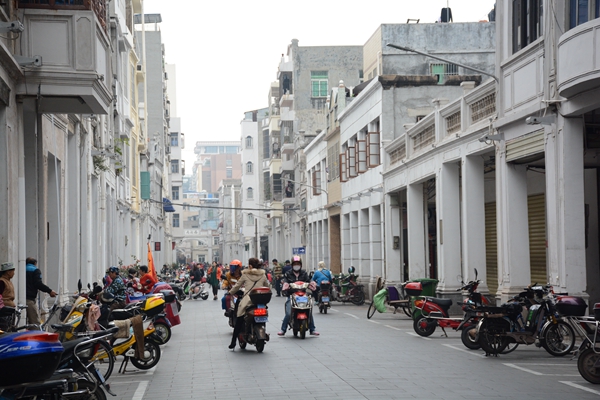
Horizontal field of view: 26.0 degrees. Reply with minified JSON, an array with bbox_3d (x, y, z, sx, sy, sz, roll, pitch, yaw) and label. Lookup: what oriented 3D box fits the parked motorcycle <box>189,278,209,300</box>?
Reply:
[{"bbox_3d":[-4.360,3.640,54.500,1.650,1.080,0.620,-3,-4,38],"label":"parked motorcycle"}]

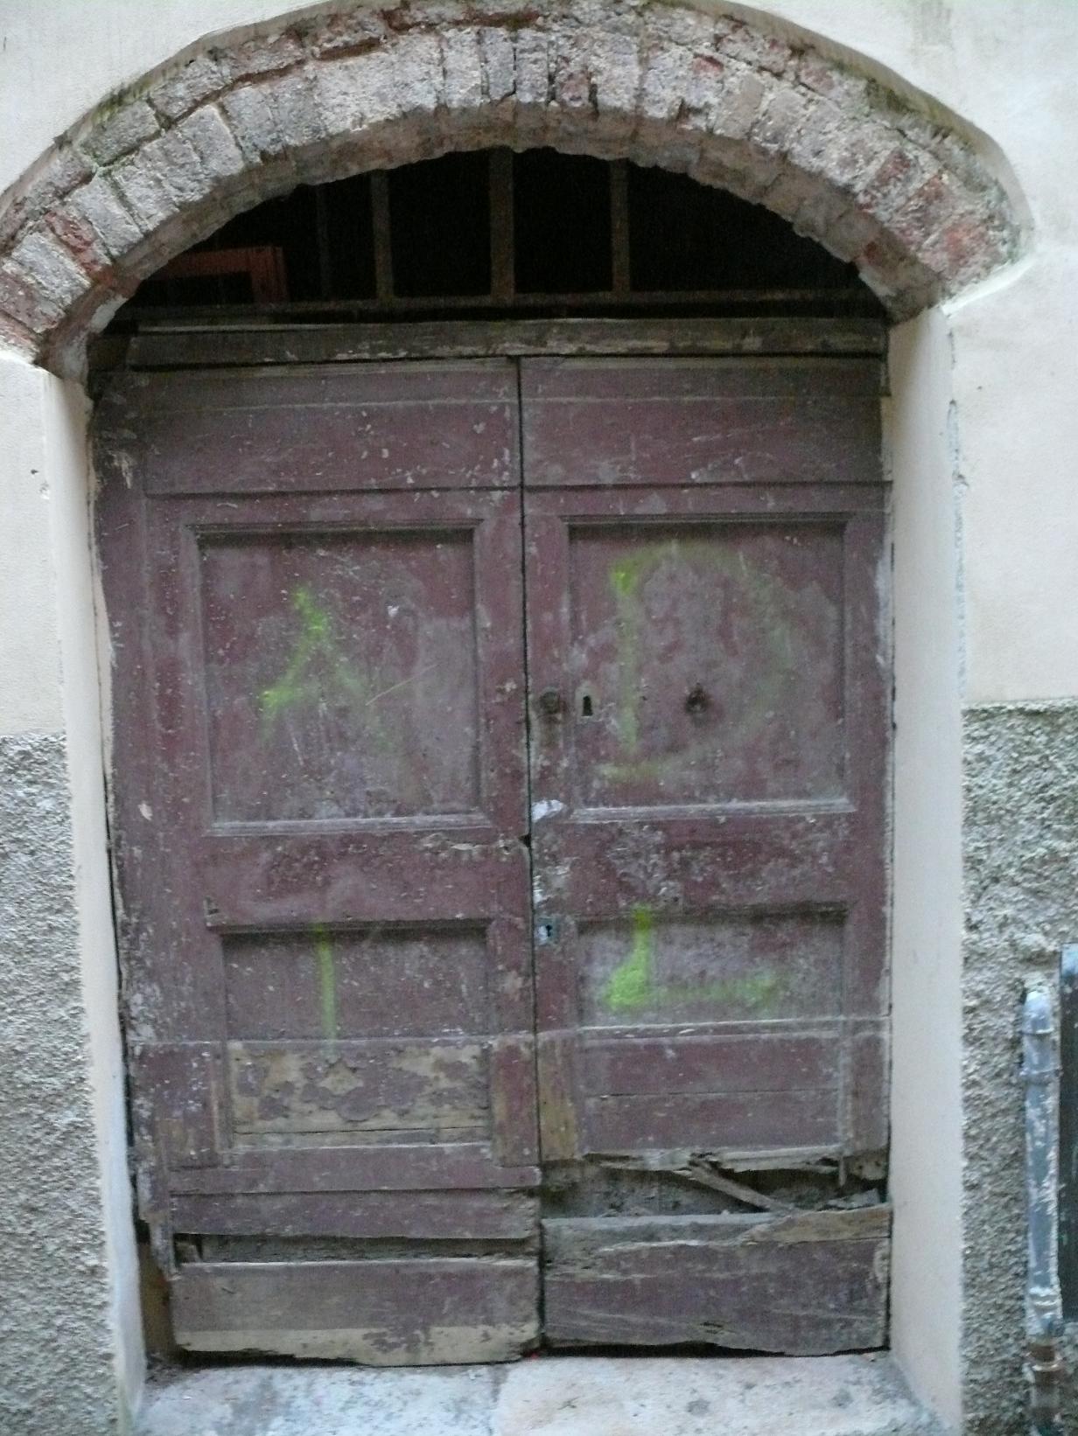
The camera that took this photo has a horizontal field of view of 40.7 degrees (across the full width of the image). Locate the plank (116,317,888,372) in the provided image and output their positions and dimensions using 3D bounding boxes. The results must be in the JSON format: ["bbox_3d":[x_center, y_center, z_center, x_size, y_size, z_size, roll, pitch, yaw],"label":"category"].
[{"bbox_3d":[-0.056,-0.722,2.807,1.460,0.083,0.060,-2,7,-3],"label":"plank"}]

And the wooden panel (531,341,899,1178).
[{"bbox_3d":[0.345,0.136,2.931,0.733,1.676,0.060,-2,7,-3],"label":"wooden panel"}]

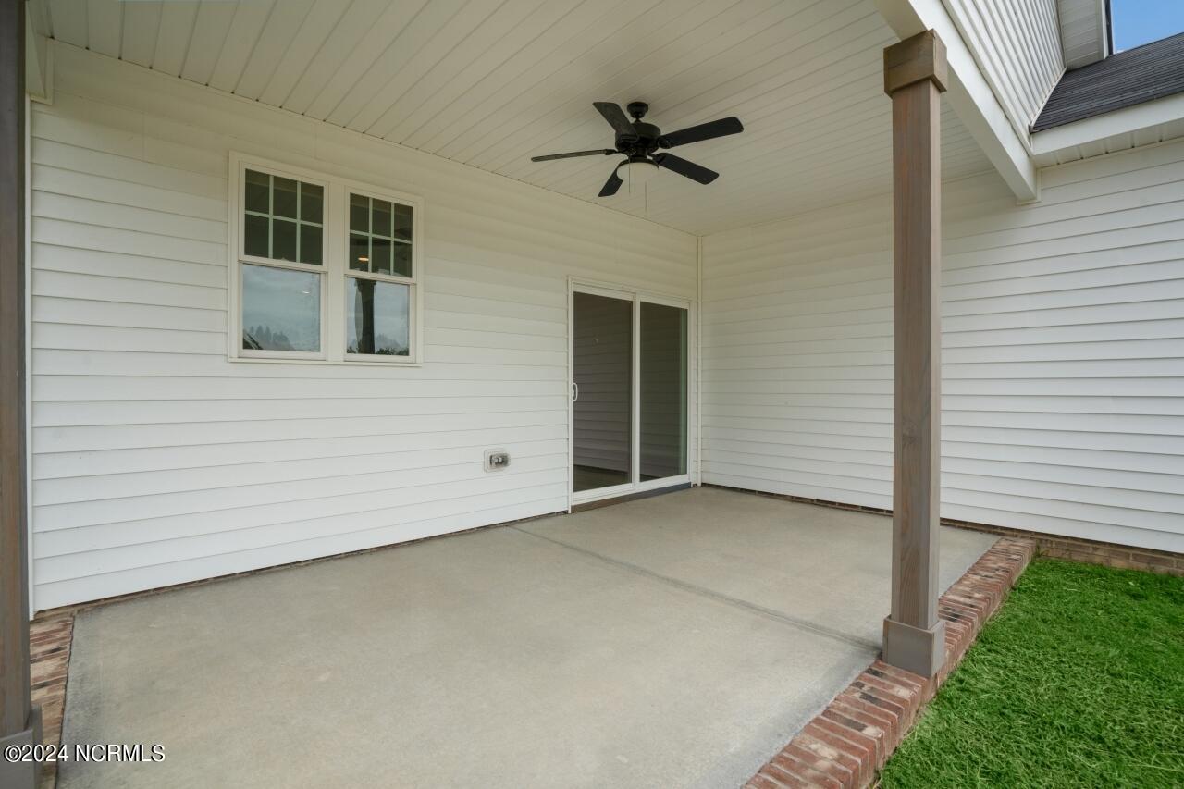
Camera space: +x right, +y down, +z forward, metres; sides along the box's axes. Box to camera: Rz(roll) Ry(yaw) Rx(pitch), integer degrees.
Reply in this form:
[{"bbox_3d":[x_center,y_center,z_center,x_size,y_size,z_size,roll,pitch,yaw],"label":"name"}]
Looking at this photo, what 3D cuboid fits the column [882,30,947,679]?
[{"bbox_3d":[1.353,-0.154,2.211,0.178,2.575,0.178,-1,1,-43],"label":"column"}]

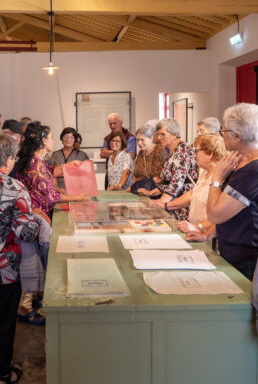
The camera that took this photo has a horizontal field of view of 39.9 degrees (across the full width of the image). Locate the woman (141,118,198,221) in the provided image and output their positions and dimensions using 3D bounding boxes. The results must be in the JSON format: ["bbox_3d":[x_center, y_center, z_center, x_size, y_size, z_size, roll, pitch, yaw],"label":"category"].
[{"bbox_3d":[0.353,0.199,2.880,0.430,1.560,0.450,-4,8,-30],"label":"woman"}]

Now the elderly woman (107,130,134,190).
[{"bbox_3d":[-0.089,0.110,3.720,0.420,1.490,0.330,3,8,24],"label":"elderly woman"}]

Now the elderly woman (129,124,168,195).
[{"bbox_3d":[0.193,0.146,3.350,0.470,1.540,0.380,5,9,37],"label":"elderly woman"}]

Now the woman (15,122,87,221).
[{"bbox_3d":[-0.608,0.236,2.750,0.500,1.570,0.500,-1,7,-6],"label":"woman"}]

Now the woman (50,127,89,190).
[{"bbox_3d":[-0.649,0.071,3.870,0.460,1.530,0.340,0,7,0],"label":"woman"}]

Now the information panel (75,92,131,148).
[{"bbox_3d":[-0.417,-1.168,5.800,0.900,0.900,0.050,0,7,0],"label":"information panel"}]

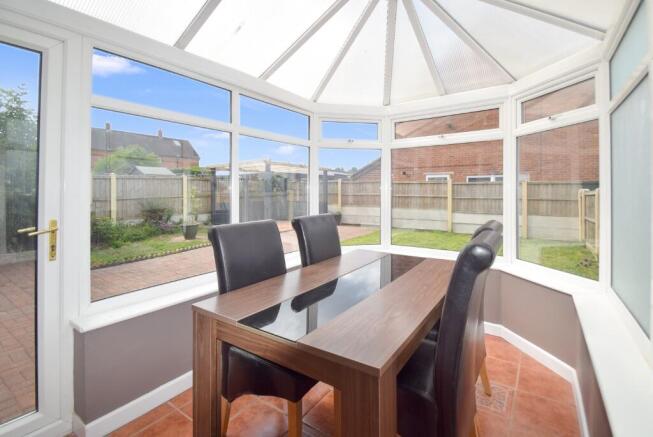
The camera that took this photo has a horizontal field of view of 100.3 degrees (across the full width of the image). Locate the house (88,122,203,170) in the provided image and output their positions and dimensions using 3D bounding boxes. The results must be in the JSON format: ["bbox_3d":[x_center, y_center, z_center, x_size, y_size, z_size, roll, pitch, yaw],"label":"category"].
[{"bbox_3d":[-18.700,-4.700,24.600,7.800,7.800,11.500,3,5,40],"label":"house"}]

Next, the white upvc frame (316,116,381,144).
[{"bbox_3d":[0.250,-1.000,3.080,0.750,0.325,0.070,-1,4,-10],"label":"white upvc frame"}]

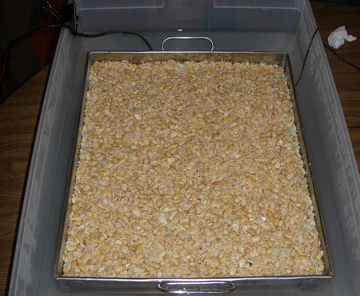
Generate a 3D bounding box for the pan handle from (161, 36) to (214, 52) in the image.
[{"bbox_3d":[0.015,-0.181,0.936,0.095,0.037,0.006,0,52,-1],"label":"pan handle"}]

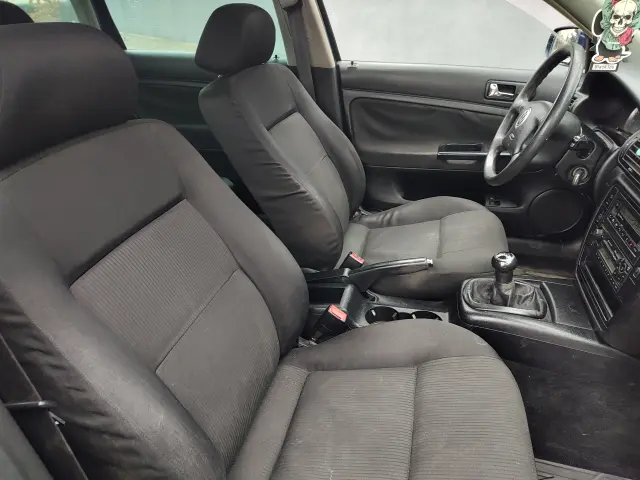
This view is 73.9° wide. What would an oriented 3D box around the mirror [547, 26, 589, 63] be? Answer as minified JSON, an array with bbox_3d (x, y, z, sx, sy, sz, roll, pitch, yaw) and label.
[{"bbox_3d":[0.871,-0.670,1.473,0.100,0.140,0.205,0,29,0],"label":"mirror"}]

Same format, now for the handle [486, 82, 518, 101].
[{"bbox_3d":[0.597,-0.488,1.397,0.095,0.060,0.035,7,30,13],"label":"handle"}]

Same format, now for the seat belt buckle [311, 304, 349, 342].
[{"bbox_3d":[0.021,0.195,0.989,0.052,0.095,0.030,40,32,-8],"label":"seat belt buckle"}]

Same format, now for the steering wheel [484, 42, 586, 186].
[{"bbox_3d":[0.576,-0.311,1.115,0.110,0.385,0.385,25,33,2],"label":"steering wheel"}]

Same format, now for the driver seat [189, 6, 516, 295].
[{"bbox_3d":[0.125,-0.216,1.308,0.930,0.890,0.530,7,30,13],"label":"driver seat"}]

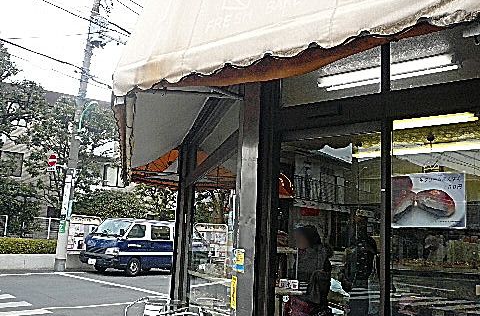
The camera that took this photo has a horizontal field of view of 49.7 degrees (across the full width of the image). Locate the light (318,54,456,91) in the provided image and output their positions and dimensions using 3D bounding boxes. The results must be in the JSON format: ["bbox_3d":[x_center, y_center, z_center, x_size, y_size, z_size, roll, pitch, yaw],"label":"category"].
[{"bbox_3d":[1.243,-0.725,4.543,1.250,0.100,0.220,-4,-12,39],"label":"light"}]

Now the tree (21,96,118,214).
[{"bbox_3d":[-7.703,0.693,22.606,4.100,6.970,4.000,6,-9,-17],"label":"tree"}]

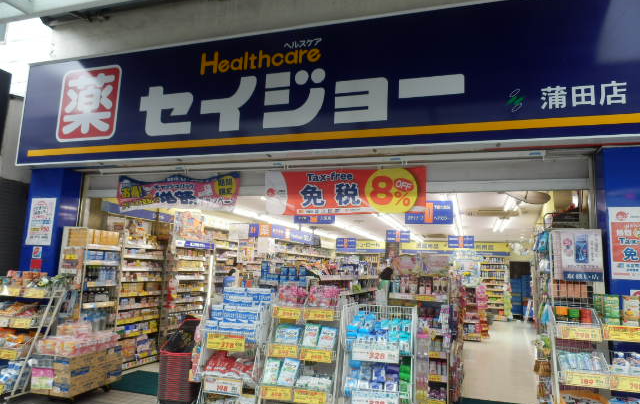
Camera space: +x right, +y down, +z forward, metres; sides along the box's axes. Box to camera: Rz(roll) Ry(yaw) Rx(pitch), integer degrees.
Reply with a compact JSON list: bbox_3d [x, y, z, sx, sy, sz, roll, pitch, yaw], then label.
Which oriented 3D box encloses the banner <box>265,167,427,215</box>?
[{"bbox_3d":[0.216,-0.103,4.465,1.672,0.465,0.020,-1,-8,18],"label":"banner"}]

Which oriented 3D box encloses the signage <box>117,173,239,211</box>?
[{"bbox_3d":[-1.656,-0.105,5.088,1.608,0.443,0.030,-1,-8,18],"label":"signage"}]

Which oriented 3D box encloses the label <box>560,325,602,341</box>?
[{"bbox_3d":[1.864,0.943,3.158,0.252,0.076,0.010,-1,-8,18],"label":"label"}]

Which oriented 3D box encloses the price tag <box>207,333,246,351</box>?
[{"bbox_3d":[-0.699,1.052,3.313,0.315,0.110,0.010,-1,-8,18],"label":"price tag"}]

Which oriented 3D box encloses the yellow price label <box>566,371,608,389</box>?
[{"bbox_3d":[1.827,1.220,3.023,0.262,0.084,0.010,-1,-8,18],"label":"yellow price label"}]

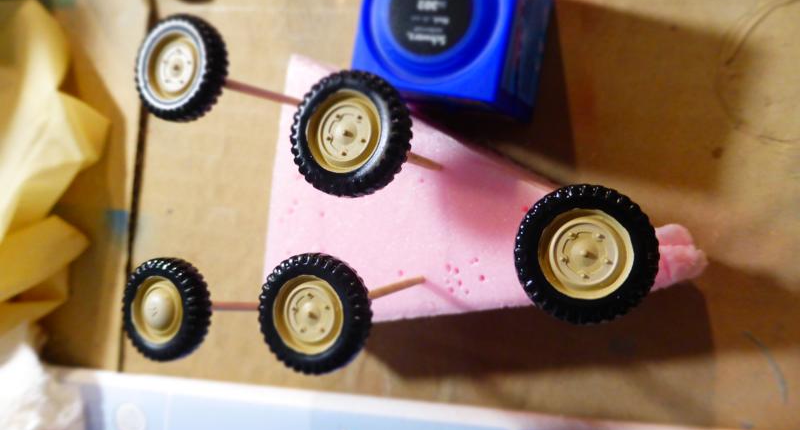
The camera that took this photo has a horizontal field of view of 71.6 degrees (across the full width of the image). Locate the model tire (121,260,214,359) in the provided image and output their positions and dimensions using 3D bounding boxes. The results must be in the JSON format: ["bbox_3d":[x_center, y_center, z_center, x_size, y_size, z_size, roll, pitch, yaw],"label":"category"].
[{"bbox_3d":[-0.047,0.019,0.113,0.021,0.007,0.021,0,82,24],"label":"model tire"}]

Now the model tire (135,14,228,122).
[{"bbox_3d":[-0.043,-0.029,0.110,0.021,0.007,0.021,0,91,23],"label":"model tire"}]

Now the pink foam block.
[{"bbox_3d":[0.016,-0.007,0.155,0.120,0.024,0.081,-1,94,22],"label":"pink foam block"}]

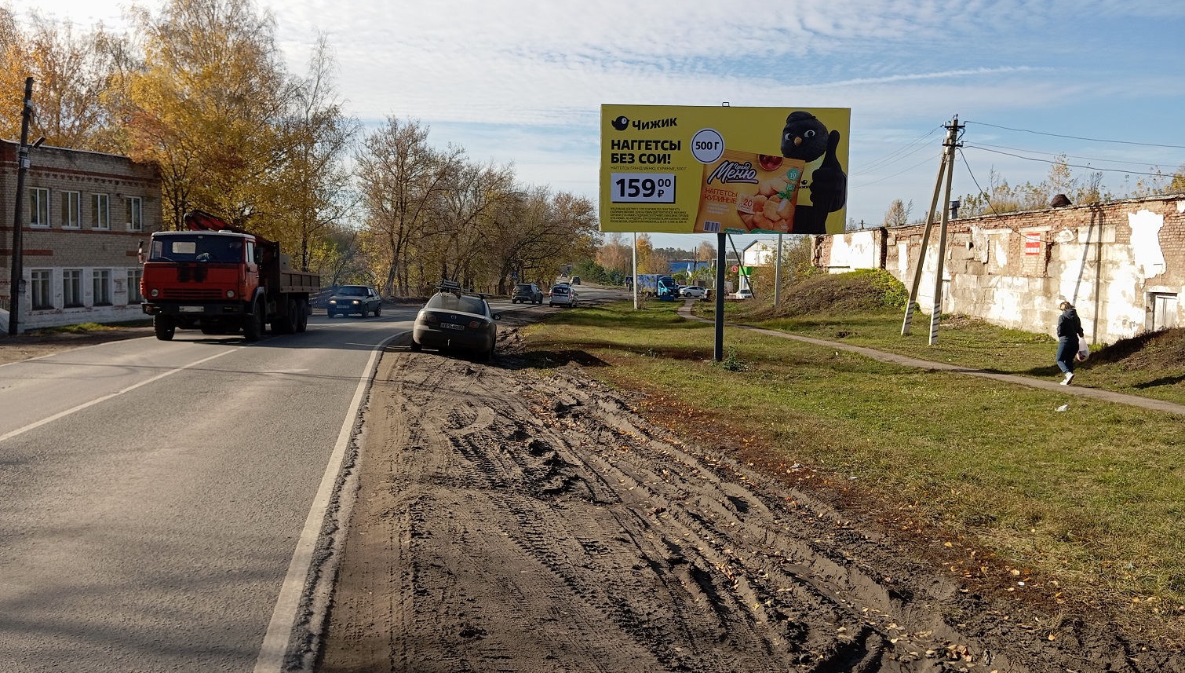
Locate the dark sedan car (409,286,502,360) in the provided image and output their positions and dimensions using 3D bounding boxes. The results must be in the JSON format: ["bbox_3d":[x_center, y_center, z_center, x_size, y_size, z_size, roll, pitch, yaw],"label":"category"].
[{"bbox_3d":[-3.260,-0.360,23.700,1.800,1.480,4.650,4,4,-5],"label":"dark sedan car"}]

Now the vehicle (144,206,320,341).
[{"bbox_3d":[-9.952,-1.777,27.400,2.500,3.450,7.700,1,4,-2],"label":"vehicle"}]

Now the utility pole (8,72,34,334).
[{"bbox_3d":[-17.275,-3.866,29.000,0.270,7.800,0.270,6,4,0],"label":"utility pole"}]

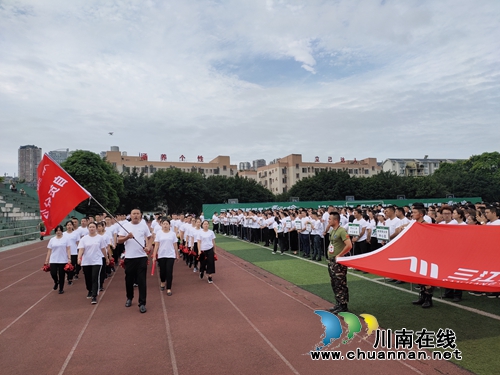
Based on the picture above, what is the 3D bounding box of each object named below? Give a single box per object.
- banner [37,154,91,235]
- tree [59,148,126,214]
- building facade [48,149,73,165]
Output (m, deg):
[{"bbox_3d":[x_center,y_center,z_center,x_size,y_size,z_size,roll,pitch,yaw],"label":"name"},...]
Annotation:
[{"bbox_3d":[-3.079,0.124,5.500,0.850,1.300,0.350,-1,-4,-14],"label":"banner"},{"bbox_3d":[-26.901,0.095,56.760,10.024,12.737,10.024,-1,-4,-17],"label":"tree"},{"bbox_3d":[-228.139,-3.760,401.521,29.000,79.988,20.000,0,-4,-27],"label":"building facade"}]

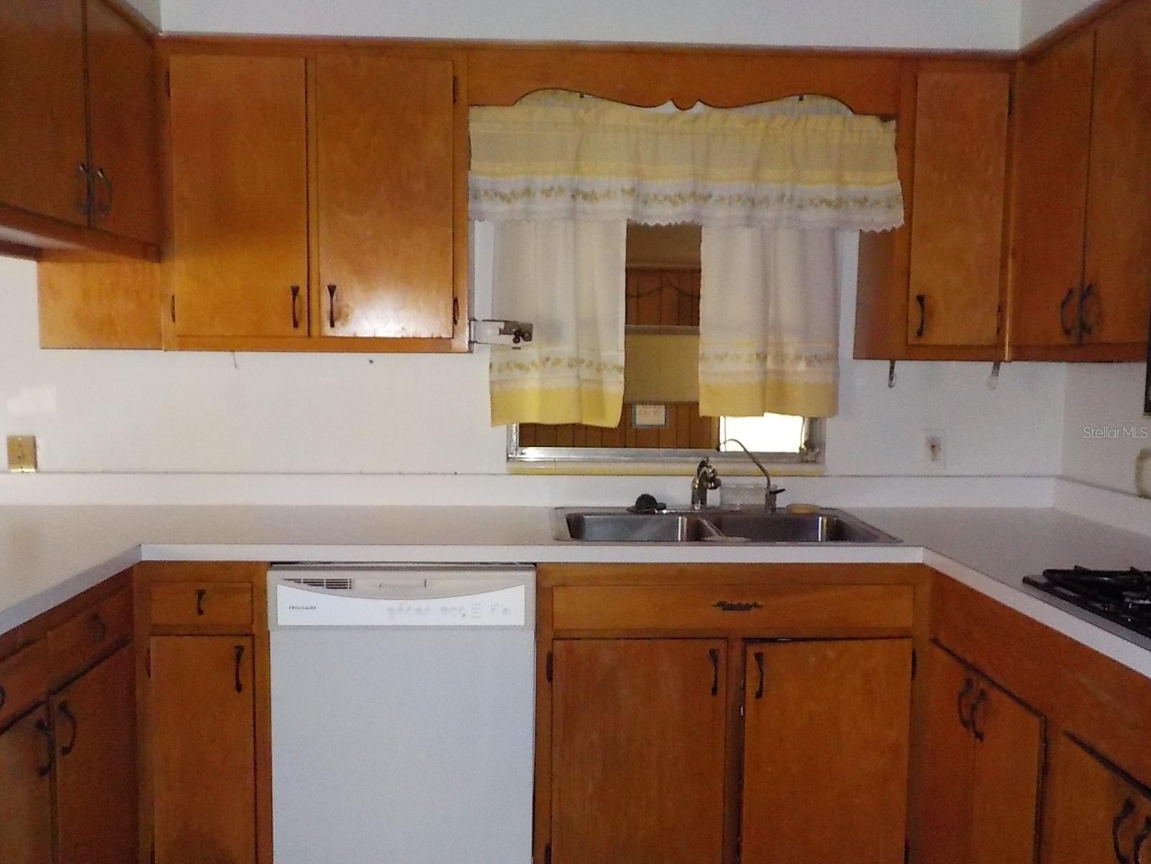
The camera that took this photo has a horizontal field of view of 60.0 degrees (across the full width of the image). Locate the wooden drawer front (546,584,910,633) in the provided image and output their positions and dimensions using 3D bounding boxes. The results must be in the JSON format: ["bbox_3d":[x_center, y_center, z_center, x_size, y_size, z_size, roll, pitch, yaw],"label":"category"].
[{"bbox_3d":[0.369,0.407,2.330,0.844,0.110,0.030,0,4,-2],"label":"wooden drawer front"}]

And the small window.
[{"bbox_3d":[0.272,-0.282,2.969,0.941,0.764,0.080,0,4,-3],"label":"small window"}]

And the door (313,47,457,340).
[{"bbox_3d":[-0.470,-0.579,2.487,0.339,0.691,0.030,0,4,-3],"label":"door"}]

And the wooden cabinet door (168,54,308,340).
[{"bbox_3d":[-0.830,-0.578,2.470,0.334,0.689,0.030,0,4,-3],"label":"wooden cabinet door"}]

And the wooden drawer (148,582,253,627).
[{"bbox_3d":[-0.868,0.382,2.485,0.231,0.104,0.400,0,4,-3],"label":"wooden drawer"}]

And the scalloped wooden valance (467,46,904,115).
[{"bbox_3d":[0.279,-0.881,2.513,1.099,0.147,0.030,0,4,-3],"label":"scalloped wooden valance"}]

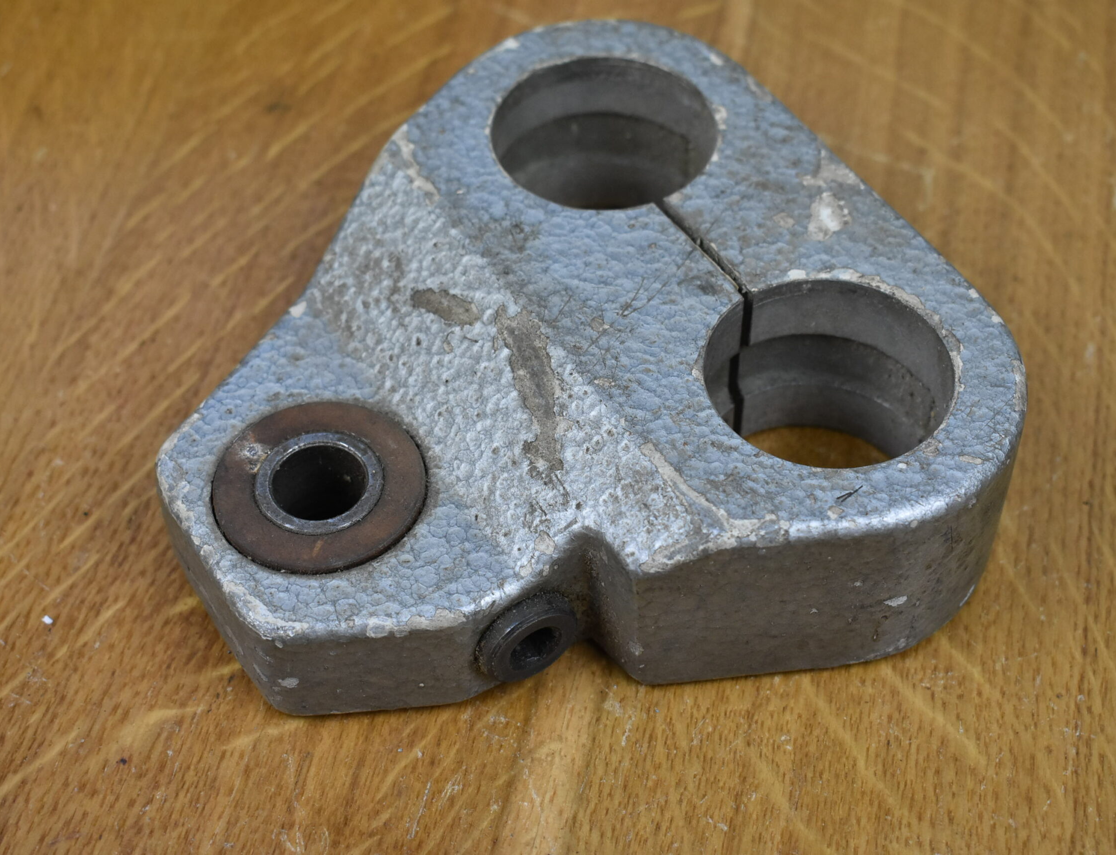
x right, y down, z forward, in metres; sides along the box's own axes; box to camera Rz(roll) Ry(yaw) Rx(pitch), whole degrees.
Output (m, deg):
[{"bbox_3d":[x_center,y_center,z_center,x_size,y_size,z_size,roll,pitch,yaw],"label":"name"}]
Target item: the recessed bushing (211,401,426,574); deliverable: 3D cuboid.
[{"bbox_3d":[-0.031,0.013,0.260,0.028,0.016,0.028,-1,51,0],"label":"recessed bushing"}]

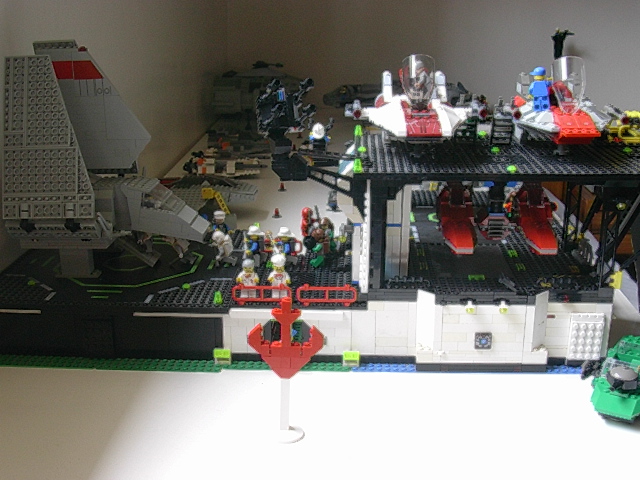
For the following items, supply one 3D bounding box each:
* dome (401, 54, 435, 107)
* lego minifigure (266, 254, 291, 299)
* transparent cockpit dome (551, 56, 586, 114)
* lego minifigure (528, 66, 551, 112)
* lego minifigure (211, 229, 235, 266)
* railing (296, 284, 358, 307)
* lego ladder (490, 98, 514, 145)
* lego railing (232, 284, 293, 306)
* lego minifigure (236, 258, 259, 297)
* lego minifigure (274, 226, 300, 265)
[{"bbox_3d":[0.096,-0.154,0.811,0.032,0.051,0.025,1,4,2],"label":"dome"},{"bbox_3d":[-0.040,0.038,0.834,0.024,0.047,0.015,1,17,2],"label":"lego minifigure"},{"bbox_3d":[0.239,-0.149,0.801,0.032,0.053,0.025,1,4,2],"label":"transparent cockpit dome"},{"bbox_3d":[0.216,-0.148,0.817,0.025,0.043,0.016,3,17,12],"label":"lego minifigure"},{"bbox_3d":[-0.109,0.010,0.936,0.027,0.040,0.022,-6,18,-17],"label":"lego minifigure"},{"bbox_3d":[0.007,0.054,0.822,0.060,0.021,0.007,1,17,2],"label":"railing"},{"bbox_3d":[0.195,-0.127,0.890,0.021,0.047,0.018,1,17,2],"label":"lego ladder"},{"bbox_3d":[-0.058,0.054,0.825,0.060,0.021,0.007,1,17,2],"label":"lego railing"},{"bbox_3d":[-0.072,0.040,0.836,0.024,0.043,0.015,1,17,2],"label":"lego minifigure"},{"bbox_3d":[-0.036,0.007,0.936,0.025,0.043,0.022,-7,18,-22],"label":"lego minifigure"}]

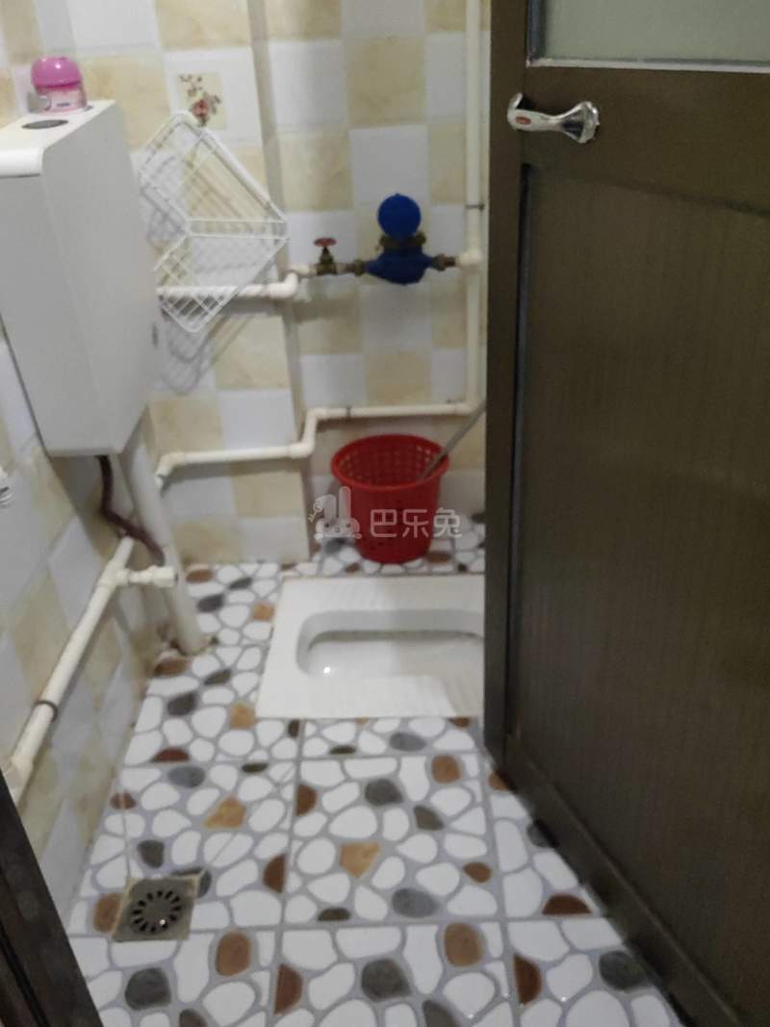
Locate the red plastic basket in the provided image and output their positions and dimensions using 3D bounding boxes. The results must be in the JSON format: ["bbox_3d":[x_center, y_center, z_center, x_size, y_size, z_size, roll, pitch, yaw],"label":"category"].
[{"bbox_3d":[0.017,-0.024,1.853,0.262,0.222,0.262,-3,31,1],"label":"red plastic basket"}]

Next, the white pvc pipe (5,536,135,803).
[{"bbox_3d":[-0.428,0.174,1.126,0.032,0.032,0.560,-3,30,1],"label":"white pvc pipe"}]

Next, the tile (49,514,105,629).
[{"bbox_3d":[-0.475,0.094,1.226,0.010,0.149,0.151,-2,32,1],"label":"tile"}]

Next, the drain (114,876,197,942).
[{"bbox_3d":[-0.315,0.549,1.115,0.100,0.010,0.097,-3,30,1],"label":"drain"}]

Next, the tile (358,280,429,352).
[{"bbox_3d":[0.024,-0.426,1.741,0.151,0.150,0.010,-2,32,1],"label":"tile"}]

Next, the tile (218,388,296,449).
[{"bbox_3d":[-0.261,-0.188,1.665,0.150,0.150,0.010,-2,32,1],"label":"tile"}]

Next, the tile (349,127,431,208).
[{"bbox_3d":[0.010,-0.701,1.624,0.155,0.151,0.010,-3,30,1],"label":"tile"}]

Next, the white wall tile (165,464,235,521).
[{"bbox_3d":[-0.409,-0.055,1.780,0.146,0.150,0.010,-3,30,1],"label":"white wall tile"}]

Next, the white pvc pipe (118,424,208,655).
[{"bbox_3d":[-0.399,0.029,1.465,0.052,0.546,0.052,-2,32,1],"label":"white pvc pipe"}]

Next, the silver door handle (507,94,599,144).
[{"bbox_3d":[0.156,-0.368,0.746,0.050,0.046,0.105,-14,32,-19],"label":"silver door handle"}]

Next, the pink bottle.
[{"bbox_3d":[-0.452,-0.592,1.097,0.069,0.072,0.065,-13,33,-16],"label":"pink bottle"}]

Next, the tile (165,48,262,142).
[{"bbox_3d":[-0.297,-0.723,1.399,0.153,0.151,0.010,-3,30,1],"label":"tile"}]

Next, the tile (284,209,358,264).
[{"bbox_3d":[-0.131,-0.563,1.701,0.144,0.150,0.010,-3,30,1],"label":"tile"}]

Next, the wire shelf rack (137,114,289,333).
[{"bbox_3d":[-0.298,-0.501,1.400,0.248,0.350,0.113,-2,32,1],"label":"wire shelf rack"}]

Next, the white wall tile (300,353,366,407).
[{"bbox_3d":[-0.116,-0.297,1.853,0.144,0.150,0.010,-3,30,1],"label":"white wall tile"}]

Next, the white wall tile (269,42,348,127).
[{"bbox_3d":[-0.141,-0.804,1.508,0.139,0.150,0.010,-2,32,1],"label":"white wall tile"}]

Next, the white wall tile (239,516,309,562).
[{"bbox_3d":[-0.248,0.055,1.815,0.150,0.120,0.010,-2,32,1],"label":"white wall tile"}]

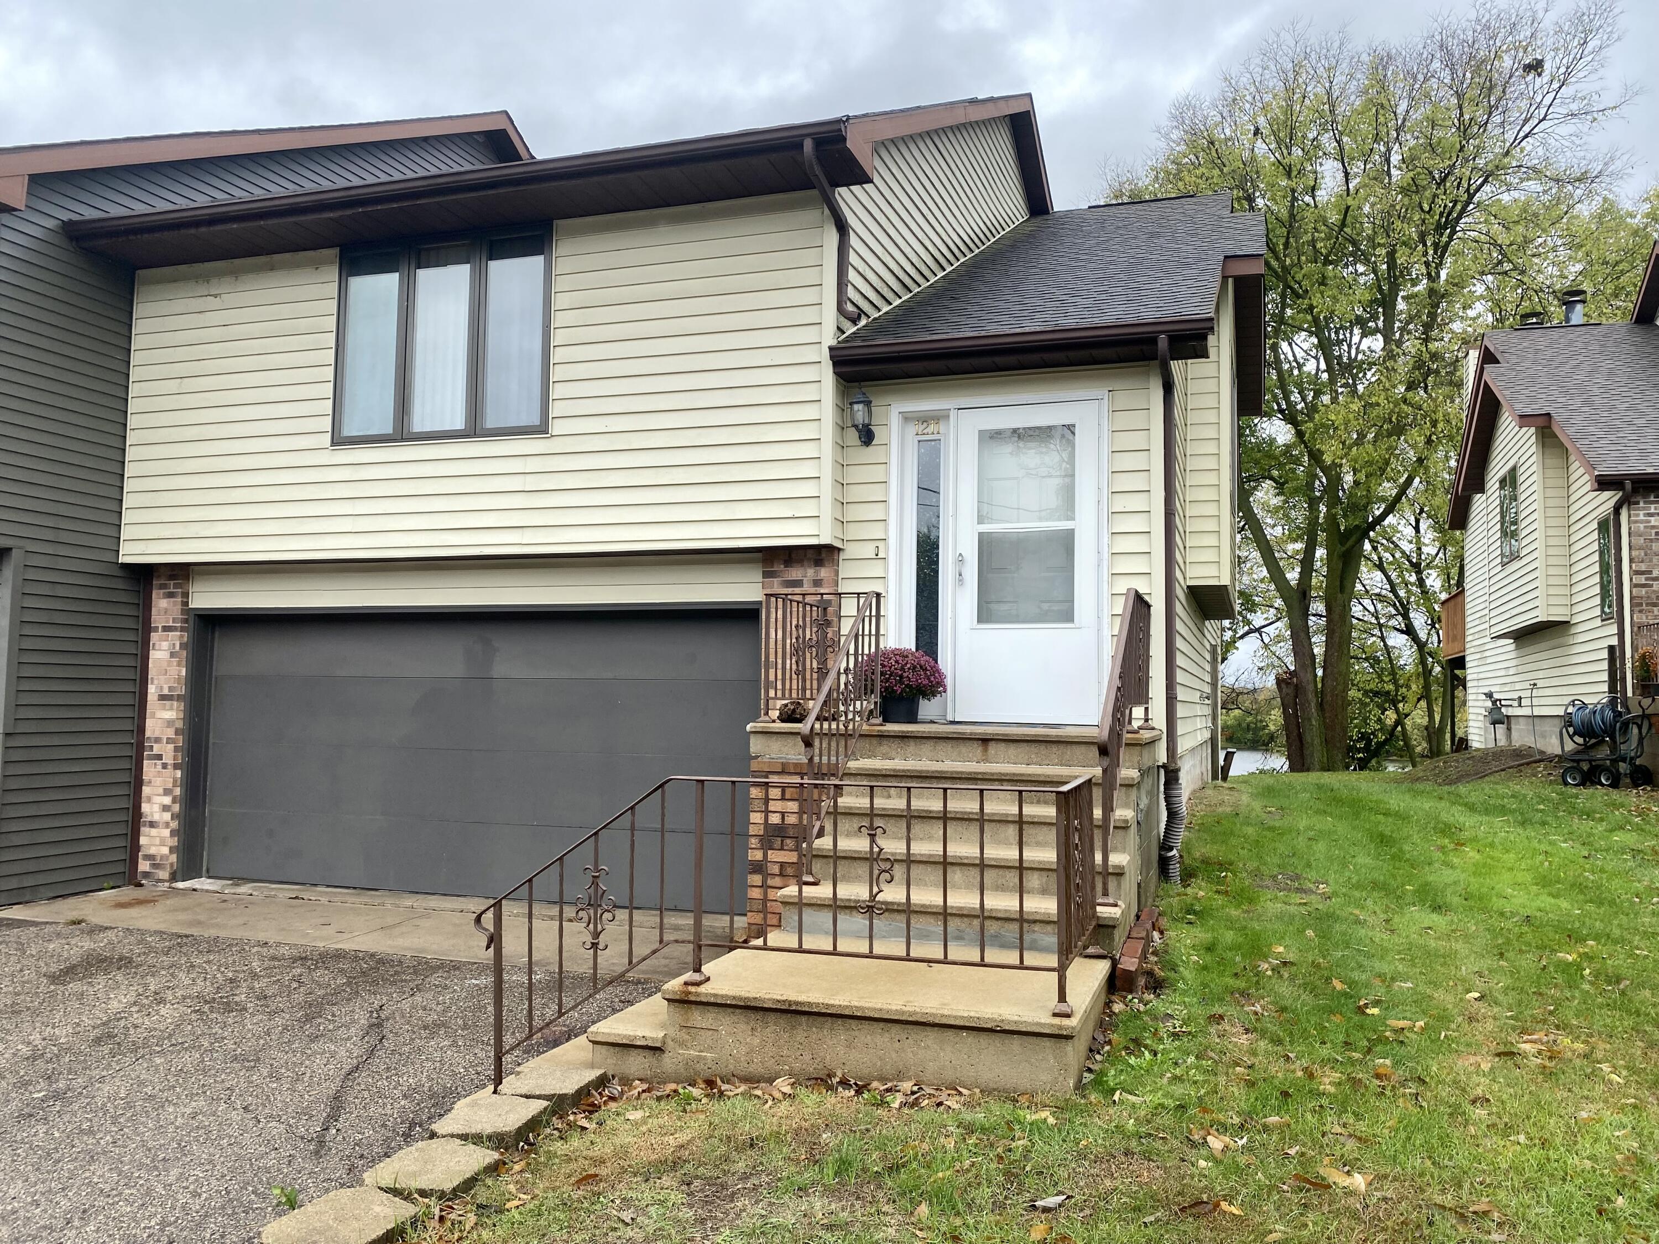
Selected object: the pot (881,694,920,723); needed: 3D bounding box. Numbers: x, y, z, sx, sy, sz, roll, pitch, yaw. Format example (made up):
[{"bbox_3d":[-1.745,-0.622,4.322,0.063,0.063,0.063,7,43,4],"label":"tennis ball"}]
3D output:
[{"bbox_3d":[0.445,0.533,7.752,0.235,0.200,0.235,0,-4,17],"label":"pot"}]

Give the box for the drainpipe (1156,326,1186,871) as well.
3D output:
[{"bbox_3d":[2.029,-0.034,7.424,0.150,3.260,0.750,0,-4,17],"label":"drainpipe"}]

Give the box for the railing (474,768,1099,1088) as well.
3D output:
[{"bbox_3d":[-0.157,1.262,5.243,2.440,1.260,1.070,0,-4,17],"label":"railing"}]

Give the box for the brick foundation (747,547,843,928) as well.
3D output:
[{"bbox_3d":[-0.175,0.700,7.746,0.960,2.440,1.260,0,-4,17],"label":"brick foundation"}]

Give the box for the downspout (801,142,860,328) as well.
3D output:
[{"bbox_3d":[0.015,-2.448,7.834,0.190,0.940,0.840,0,-4,17],"label":"downspout"}]

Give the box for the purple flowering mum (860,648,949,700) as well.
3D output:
[{"bbox_3d":[0.449,0.327,7.764,0.550,0.339,0.528,0,-4,17],"label":"purple flowering mum"}]

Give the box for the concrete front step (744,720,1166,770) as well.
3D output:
[{"bbox_3d":[0.778,0.720,7.389,2.218,0.165,1.230,0,-4,17],"label":"concrete front step"}]

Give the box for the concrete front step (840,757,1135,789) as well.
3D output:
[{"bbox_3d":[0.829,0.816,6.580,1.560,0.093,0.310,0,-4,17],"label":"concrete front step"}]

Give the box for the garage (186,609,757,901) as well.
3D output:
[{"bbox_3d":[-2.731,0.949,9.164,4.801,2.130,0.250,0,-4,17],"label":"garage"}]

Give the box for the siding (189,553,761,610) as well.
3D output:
[{"bbox_3d":[-2.747,-0.295,9.138,4.801,0.350,0.060,0,-4,17],"label":"siding"}]

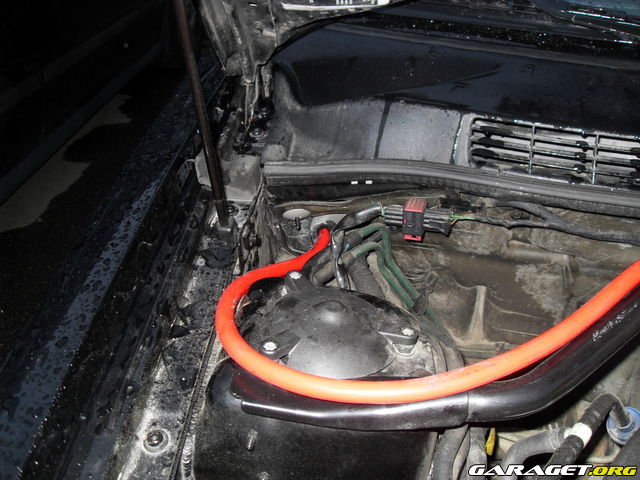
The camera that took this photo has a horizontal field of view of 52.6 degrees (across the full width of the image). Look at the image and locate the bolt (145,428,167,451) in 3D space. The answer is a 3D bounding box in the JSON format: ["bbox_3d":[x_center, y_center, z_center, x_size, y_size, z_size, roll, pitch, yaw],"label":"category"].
[{"bbox_3d":[-0.130,0.158,0.510,0.018,0.010,0.018,0,43,0],"label":"bolt"}]

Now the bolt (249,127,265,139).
[{"bbox_3d":[-0.090,-0.153,0.920,0.021,0.011,0.021,0,40,0],"label":"bolt"}]

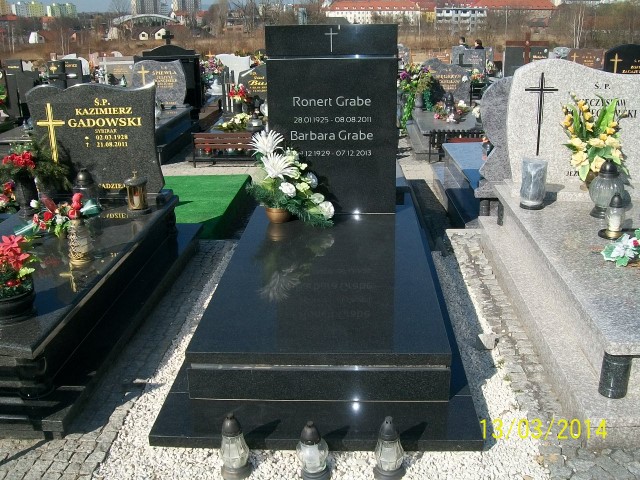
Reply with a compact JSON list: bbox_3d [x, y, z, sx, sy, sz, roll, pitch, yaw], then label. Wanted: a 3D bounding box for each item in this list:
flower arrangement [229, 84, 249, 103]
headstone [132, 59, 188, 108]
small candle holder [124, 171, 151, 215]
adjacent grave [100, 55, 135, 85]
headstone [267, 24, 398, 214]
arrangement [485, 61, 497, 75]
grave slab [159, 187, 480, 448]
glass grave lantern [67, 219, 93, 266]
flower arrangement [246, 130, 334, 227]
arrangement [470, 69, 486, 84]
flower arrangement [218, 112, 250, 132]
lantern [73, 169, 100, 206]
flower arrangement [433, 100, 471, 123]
[{"bbox_3d":[-1.065,-1.915,8.700,0.250,0.230,0.220,0,19,3],"label":"flower arrangement"},{"bbox_3d":[-2.148,-2.105,8.923,0.680,0.640,0.090,0,18,3],"label":"headstone"},{"bbox_3d":[-1.069,-0.284,3.881,0.140,0.240,0.140,0,19,3],"label":"small candle holder"},{"bbox_3d":[-3.716,-3.098,12.276,0.660,0.620,0.100,0,18,3],"label":"adjacent grave"},{"bbox_3d":[0.078,-0.676,3.822,0.724,1.062,0.110,0,18,3],"label":"headstone"},{"bbox_3d":[3.586,-3.628,14.000,0.240,0.290,0.220,0,19,3],"label":"arrangement"},{"bbox_3d":[0.044,0.205,3.320,1.142,0.238,2.320,0,20,3],"label":"grave slab"},{"bbox_3d":[-1.248,0.005,3.419,0.125,0.240,0.125,0,20,4],"label":"glass grave lantern"},{"bbox_3d":[-0.167,-0.338,3.653,0.480,0.480,0.330,0,18,3],"label":"flower arrangement"},{"bbox_3d":[2.750,-2.837,11.550,0.290,0.280,0.250,0,18,3],"label":"arrangement"},{"bbox_3d":[-0.989,-1.359,7.700,0.360,0.180,0.300,0,19,3],"label":"flower arrangement"},{"bbox_3d":[-1.421,-0.312,3.983,0.140,0.240,0.140,0,19,3],"label":"lantern"},{"bbox_3d":[1.679,-1.647,8.500,0.470,0.230,0.360,0,19,3],"label":"flower arrangement"}]

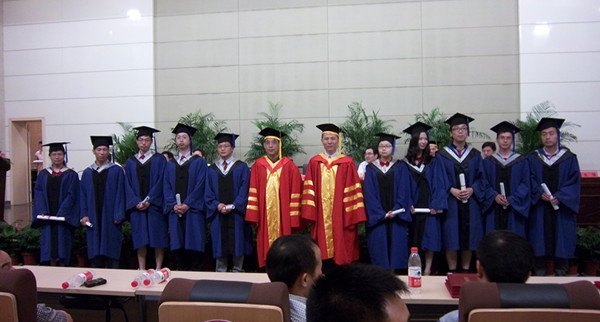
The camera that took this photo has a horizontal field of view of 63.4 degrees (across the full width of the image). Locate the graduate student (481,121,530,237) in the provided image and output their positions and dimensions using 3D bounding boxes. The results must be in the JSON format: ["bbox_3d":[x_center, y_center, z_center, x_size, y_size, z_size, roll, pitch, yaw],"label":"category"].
[{"bbox_3d":[2.306,0.416,5.420,0.580,1.726,0.420,-1,0,14],"label":"graduate student"}]

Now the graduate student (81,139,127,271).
[{"bbox_3d":[-2.470,0.534,6.100,0.580,1.690,0.410,0,-2,-6],"label":"graduate student"}]

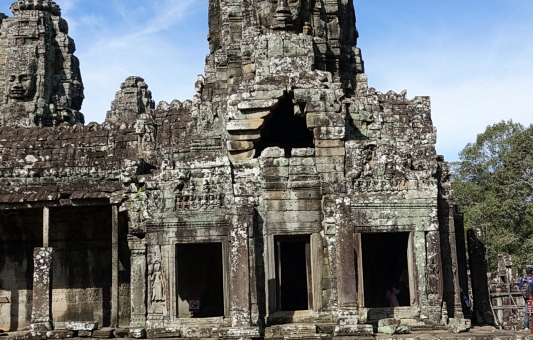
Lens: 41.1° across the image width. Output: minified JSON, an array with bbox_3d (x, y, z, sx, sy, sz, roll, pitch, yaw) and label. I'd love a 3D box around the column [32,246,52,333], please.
[{"bbox_3d":[-6.492,3.474,20.715,0.541,2.387,0.480,-2,-10,2],"label":"column"}]

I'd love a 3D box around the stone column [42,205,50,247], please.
[{"bbox_3d":[-6.494,1.674,21.087,0.180,1.289,0.180,-2,-10,2],"label":"stone column"}]

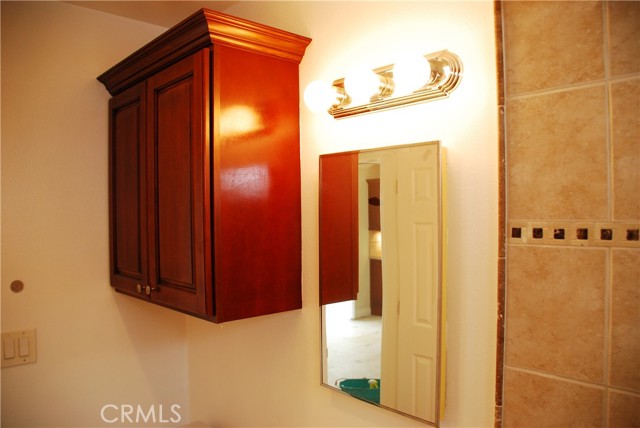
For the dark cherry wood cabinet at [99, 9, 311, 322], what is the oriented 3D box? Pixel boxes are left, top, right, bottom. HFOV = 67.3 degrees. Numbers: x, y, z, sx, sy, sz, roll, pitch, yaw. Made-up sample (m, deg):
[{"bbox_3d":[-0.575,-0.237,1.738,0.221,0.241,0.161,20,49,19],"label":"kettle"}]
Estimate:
[{"bbox_3d":[-0.435,-0.113,1.611,0.370,0.818,0.819,-1,1,-43],"label":"dark cherry wood cabinet"}]

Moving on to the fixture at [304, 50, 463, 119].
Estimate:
[{"bbox_3d":[0.129,-0.322,1.185,0.120,0.116,0.446,-1,1,-43],"label":"fixture"}]

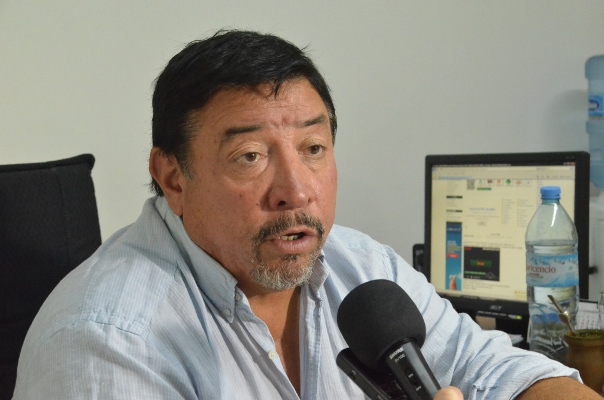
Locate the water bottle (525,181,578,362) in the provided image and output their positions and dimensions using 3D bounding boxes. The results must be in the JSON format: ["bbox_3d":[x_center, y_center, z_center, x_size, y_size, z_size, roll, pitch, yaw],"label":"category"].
[{"bbox_3d":[0.402,0.139,1.690,0.085,0.320,0.085,-1,3,12],"label":"water bottle"}]

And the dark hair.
[{"bbox_3d":[-0.061,-0.086,1.040,0.175,0.172,0.205,-5,4,-29],"label":"dark hair"}]

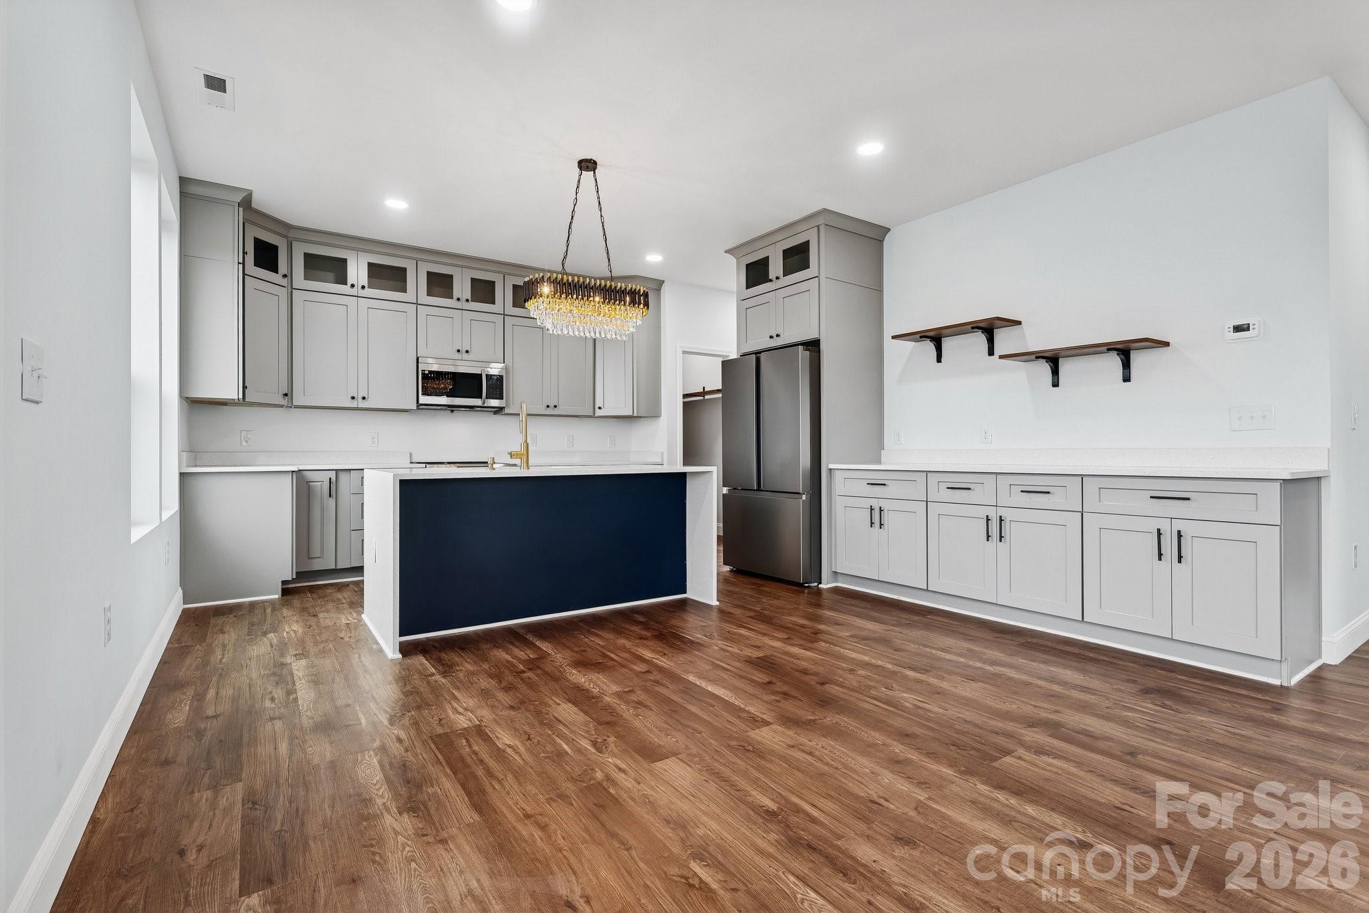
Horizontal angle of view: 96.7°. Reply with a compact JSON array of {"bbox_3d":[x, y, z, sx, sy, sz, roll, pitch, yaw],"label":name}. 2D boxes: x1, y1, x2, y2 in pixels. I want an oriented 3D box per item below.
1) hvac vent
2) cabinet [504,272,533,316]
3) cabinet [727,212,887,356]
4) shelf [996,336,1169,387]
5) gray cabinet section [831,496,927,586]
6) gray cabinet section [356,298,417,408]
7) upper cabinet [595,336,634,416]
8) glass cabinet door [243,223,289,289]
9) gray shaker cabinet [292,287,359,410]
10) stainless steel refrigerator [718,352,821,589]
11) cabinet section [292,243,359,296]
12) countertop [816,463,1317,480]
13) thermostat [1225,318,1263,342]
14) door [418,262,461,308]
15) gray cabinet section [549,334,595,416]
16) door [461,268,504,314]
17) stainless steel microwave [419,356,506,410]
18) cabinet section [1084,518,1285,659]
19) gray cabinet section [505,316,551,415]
[{"bbox_3d":[-2.251,-1.756,2.931,0.145,0.018,0.330,0,0,-35],"label":"hvac vent"},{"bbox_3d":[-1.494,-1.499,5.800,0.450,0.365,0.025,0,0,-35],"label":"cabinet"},{"bbox_3d":[0.993,-1.329,5.076,0.690,0.920,1.110,0,0,-36],"label":"cabinet"},{"bbox_3d":[2.324,-0.530,3.592,0.270,0.200,0.785,0,0,-36],"label":"shelf"},{"bbox_3d":[1.621,0.581,4.460,0.620,0.576,0.760,0,0,-35],"label":"gray cabinet section"},{"bbox_3d":[-2.569,-0.850,5.222,0.446,0.903,0.330,0,0,-35],"label":"gray cabinet section"},{"bbox_3d":[-0.675,-0.863,6.320,0.440,0.910,0.350,0,0,10],"label":"upper cabinet"},{"bbox_3d":[-3.095,-1.486,4.494,0.025,0.365,0.355,0,0,12],"label":"glass cabinet door"},{"bbox_3d":[-2.965,-0.854,5.003,0.446,0.909,0.330,0,0,-36],"label":"gray shaker cabinet"},{"bbox_3d":[0.916,0.084,4.991,0.820,1.780,0.910,0,0,-35],"label":"stainless steel refrigerator"},{"bbox_3d":[-2.875,-1.494,4.878,0.446,0.363,0.025,0,0,-36],"label":"cabinet section"},{"bbox_3d":[2.047,0.078,3.660,0.645,0.035,2.450,0,0,-36],"label":"countertop"},{"bbox_3d":[2.820,-0.634,3.070,0.028,0.096,0.144,0,0,-35],"label":"thermostat"},{"bbox_3d":[-2.144,-1.489,5.333,0.384,0.370,0.025,0,0,-35],"label":"door"},{"bbox_3d":[-1.202,-0.860,6.182,0.472,0.903,0.330,0,0,-35],"label":"gray cabinet section"},{"bbox_3d":[-1.834,-1.491,5.551,0.376,0.370,0.025,0,0,-35],"label":"door"},{"bbox_3d":[-2.051,-0.632,5.541,0.757,0.415,0.400,0,0,-35],"label":"stainless steel microwave"},{"bbox_3d":[2.584,0.583,3.089,0.620,0.576,0.763,0,0,-35],"label":"cabinet section"},{"bbox_3d":[-1.580,-0.857,5.917,0.452,0.903,0.330,0,0,-35],"label":"gray cabinet section"}]

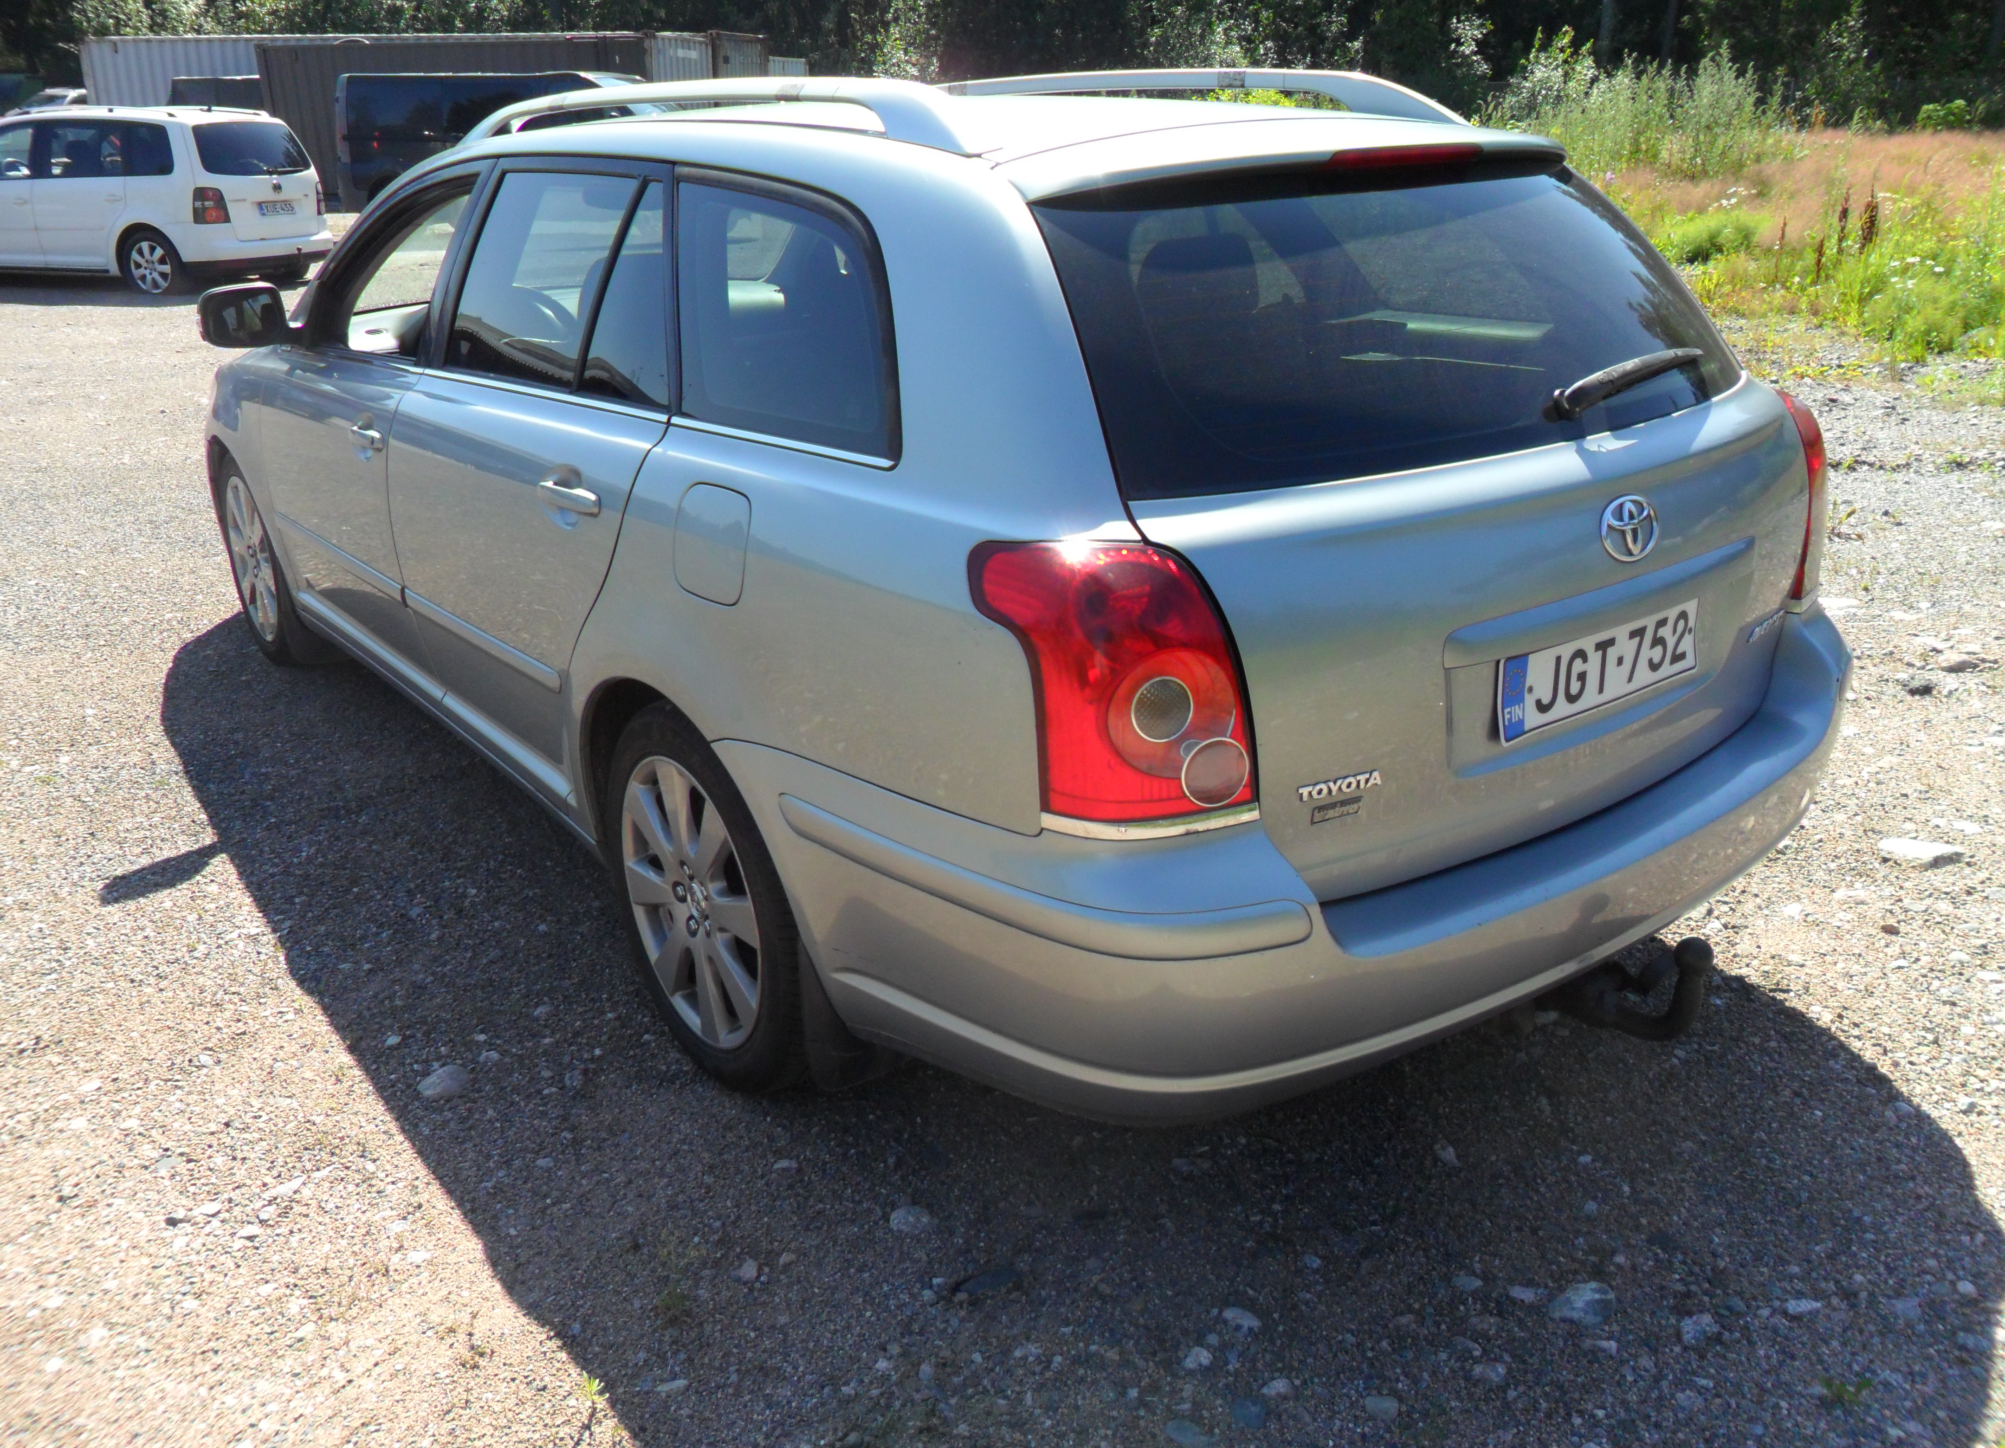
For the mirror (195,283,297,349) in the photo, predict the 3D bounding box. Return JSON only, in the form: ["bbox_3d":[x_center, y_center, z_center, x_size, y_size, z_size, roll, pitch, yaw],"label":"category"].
[{"bbox_3d":[-1.699,-0.918,3.510,0.220,0.145,0.125,-17,26,-34],"label":"mirror"}]

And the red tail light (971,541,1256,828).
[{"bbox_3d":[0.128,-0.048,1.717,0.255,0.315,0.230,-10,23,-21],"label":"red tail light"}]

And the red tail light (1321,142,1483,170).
[{"bbox_3d":[0.531,-0.761,2.103,0.325,0.030,0.045,-17,26,-34],"label":"red tail light"}]

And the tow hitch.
[{"bbox_3d":[0.836,0.334,2.126,0.090,0.180,0.245,-17,26,-34],"label":"tow hitch"}]

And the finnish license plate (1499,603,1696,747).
[{"bbox_3d":[0.785,-0.082,2.037,0.442,0.118,0.012,-17,20,-34],"label":"finnish license plate"}]

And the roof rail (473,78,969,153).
[{"bbox_3d":[-0.590,-1.043,2.691,0.085,0.120,1.860,-17,26,-34],"label":"roof rail"}]

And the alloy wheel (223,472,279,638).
[{"bbox_3d":[-2.085,-0.489,4.542,0.180,0.470,0.470,-17,26,-34],"label":"alloy wheel"}]

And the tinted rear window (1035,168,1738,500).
[{"bbox_3d":[0.578,-0.562,2.122,1.290,0.467,0.049,-17,-17,-34],"label":"tinted rear window"}]

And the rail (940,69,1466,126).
[{"bbox_3d":[0.180,-1.278,3.240,0.085,0.120,1.860,-17,26,-34],"label":"rail"}]

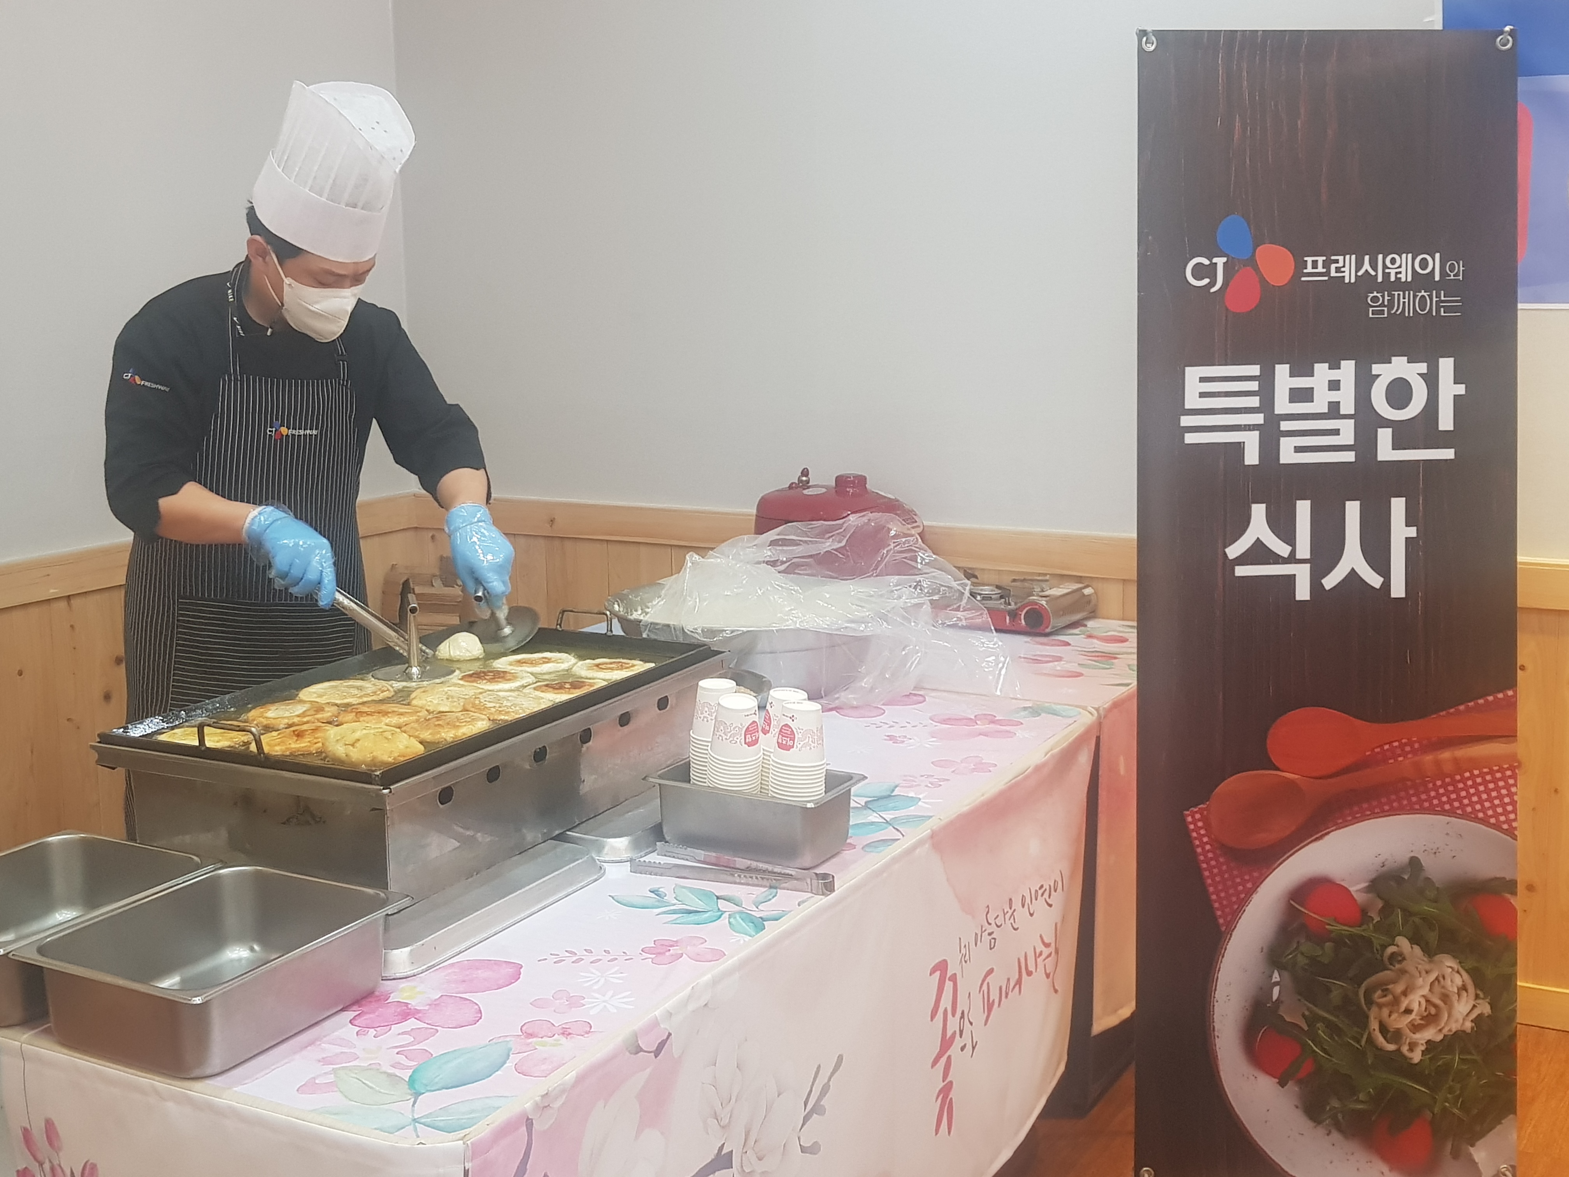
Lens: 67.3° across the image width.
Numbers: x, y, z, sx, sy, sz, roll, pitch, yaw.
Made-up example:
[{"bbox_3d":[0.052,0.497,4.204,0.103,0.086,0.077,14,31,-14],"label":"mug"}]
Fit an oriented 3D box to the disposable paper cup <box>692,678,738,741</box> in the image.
[{"bbox_3d":[-0.089,0.161,1.568,0.069,0.071,0.069,-1,10,0],"label":"disposable paper cup"}]

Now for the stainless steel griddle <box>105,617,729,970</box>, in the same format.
[{"bbox_3d":[-0.468,0.217,1.669,0.500,0.184,0.730,4,11,27],"label":"stainless steel griddle"}]

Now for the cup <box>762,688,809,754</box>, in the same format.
[{"bbox_3d":[0.005,0.173,1.534,0.069,0.071,0.069,-1,10,0],"label":"cup"}]

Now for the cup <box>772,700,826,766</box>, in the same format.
[{"bbox_3d":[0.021,0.181,1.482,0.069,0.071,0.069,-1,10,0],"label":"cup"}]

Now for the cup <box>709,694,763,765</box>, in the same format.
[{"bbox_3d":[-0.060,0.176,1.507,0.069,0.071,0.069,-1,10,0],"label":"cup"}]

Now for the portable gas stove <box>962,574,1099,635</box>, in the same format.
[{"bbox_3d":[0.538,0.022,2.838,0.333,0.098,0.275,6,12,34],"label":"portable gas stove"}]

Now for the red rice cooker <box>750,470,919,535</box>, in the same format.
[{"bbox_3d":[0.137,-0.090,2.826,0.430,0.381,0.400,4,11,25],"label":"red rice cooker"}]

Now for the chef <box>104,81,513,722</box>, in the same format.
[{"bbox_3d":[-0.702,0.174,1.824,0.520,1.840,0.530,4,11,29],"label":"chef"}]

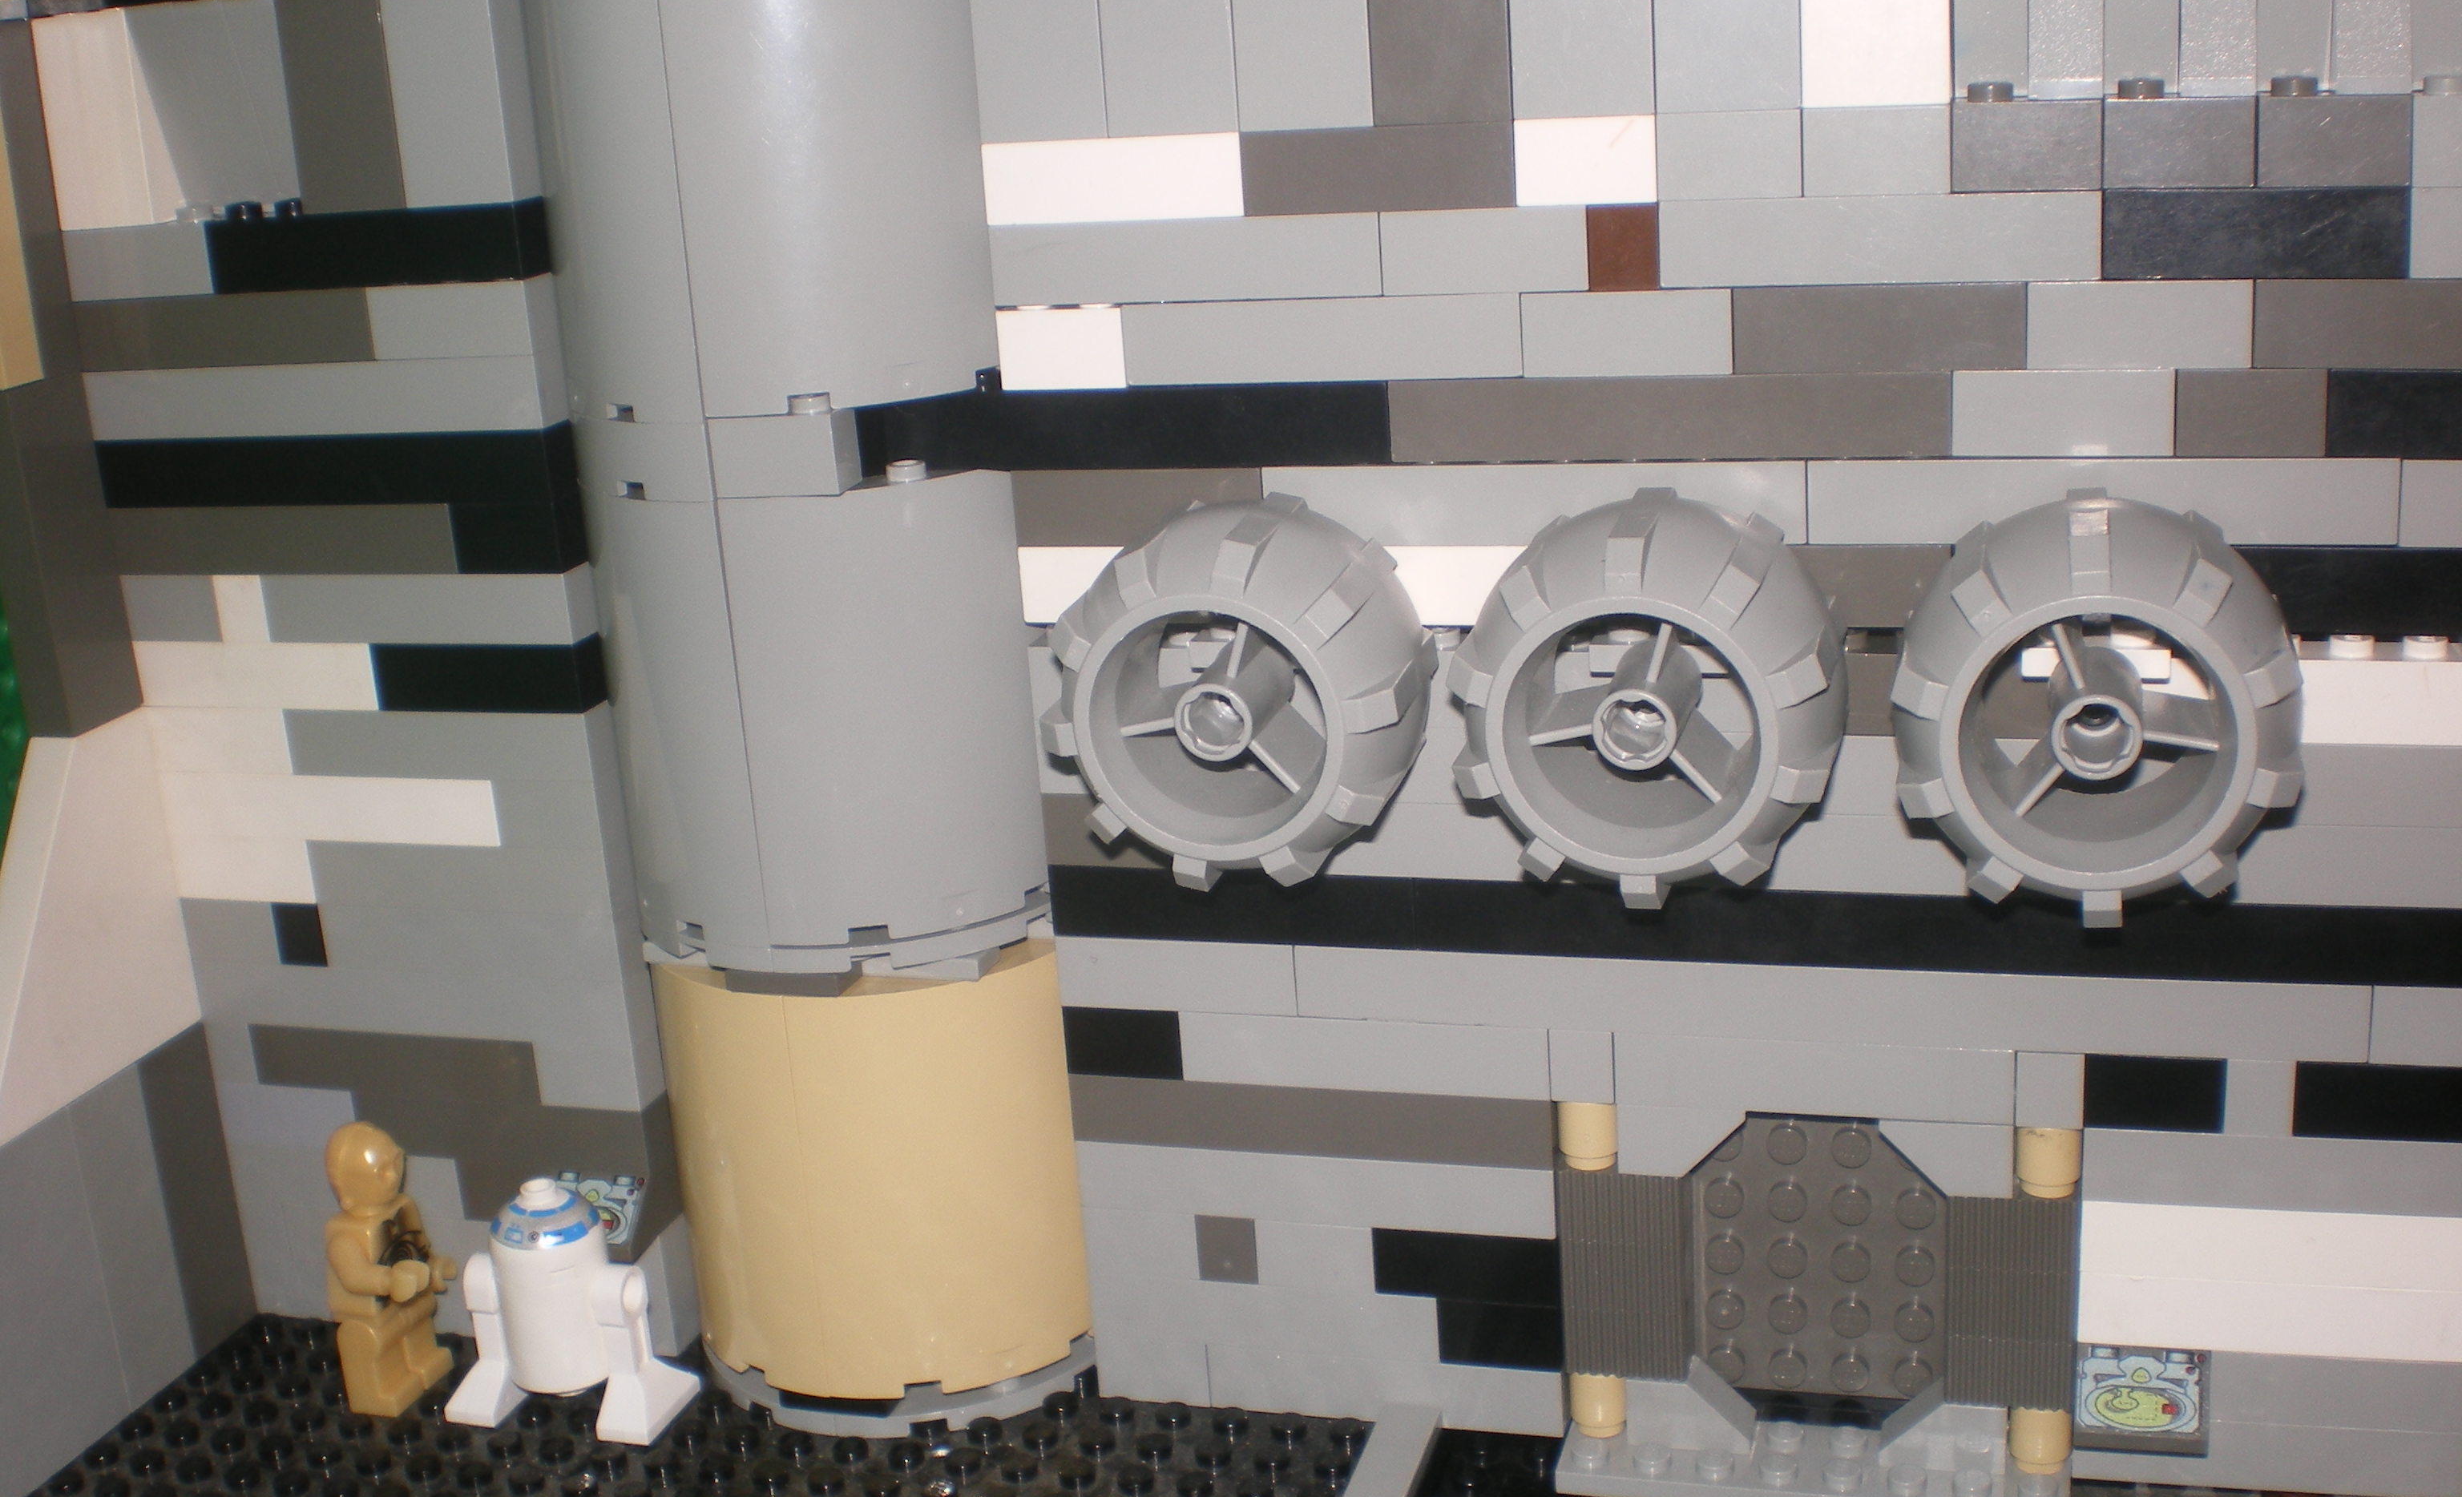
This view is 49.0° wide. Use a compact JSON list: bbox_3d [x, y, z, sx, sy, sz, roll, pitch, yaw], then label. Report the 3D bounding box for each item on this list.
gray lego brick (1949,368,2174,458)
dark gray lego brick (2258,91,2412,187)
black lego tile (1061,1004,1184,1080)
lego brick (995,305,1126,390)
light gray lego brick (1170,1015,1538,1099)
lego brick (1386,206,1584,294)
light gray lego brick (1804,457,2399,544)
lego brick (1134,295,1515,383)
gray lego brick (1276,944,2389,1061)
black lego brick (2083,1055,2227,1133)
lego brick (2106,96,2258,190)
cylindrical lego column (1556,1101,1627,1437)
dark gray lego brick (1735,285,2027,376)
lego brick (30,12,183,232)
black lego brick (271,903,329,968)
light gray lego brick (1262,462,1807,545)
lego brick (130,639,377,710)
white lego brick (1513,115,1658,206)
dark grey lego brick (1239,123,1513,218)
[{"bbox_3d":[0.093,-0.039,0.302,0.024,0.010,0.016,1,18,17],"label":"gray lego brick"},{"bbox_3d":[0.118,-0.066,0.292,0.016,0.010,0.014,1,17,17],"label":"dark gray lego brick"},{"bbox_3d":[-0.013,0.037,0.355,0.016,0.010,0.011,1,17,17],"label":"black lego tile"},{"bbox_3d":[-0.019,-0.050,0.330,0.016,0.010,0.011,1,17,17],"label":"lego brick"},{"bbox_3d":[0.019,0.036,0.346,0.048,0.010,0.016,1,18,17],"label":"light gray lego brick"},{"bbox_3d":[0.030,-0.058,0.312,0.024,0.010,0.008,1,17,17],"label":"lego brick"},{"bbox_3d":[0.098,-0.029,0.305,0.064,0.010,0.012,1,17,17],"label":"light gray lego brick"},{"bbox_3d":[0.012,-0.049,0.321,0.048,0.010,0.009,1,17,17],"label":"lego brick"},{"bbox_3d":[0.070,0.029,0.325,0.128,0.010,0.008,1,17,17],"label":"gray lego brick"},{"bbox_3d":[0.108,0.039,0.317,0.016,0.010,0.008,1,17,17],"label":"black lego brick"},{"bbox_3d":[0.102,-0.066,0.292,0.016,0.010,0.016,1,18,17],"label":"lego brick"},{"bbox_3d":[0.046,0.066,0.344,0.008,0.048,0.008,-4,16,1],"label":"cylindrical lego column"},{"bbox_3d":[0.073,-0.048,0.304,0.032,0.010,0.016,1,18,17],"label":"dark gray lego brick"},{"bbox_3d":[-0.149,-0.085,0.367,0.016,0.029,0.016,1,18,17],"label":"lego brick"},{"bbox_3d":[-0.132,0.025,0.388,0.008,0.010,0.008,1,17,17],"label":"black lego brick"},{"bbox_3d":[0.036,-0.030,0.319,0.064,0.010,0.008,1,17,17],"label":"light gray lego brick"},{"bbox_3d":[-0.137,-0.012,0.386,0.042,0.010,0.012,1,17,17],"label":"lego brick"},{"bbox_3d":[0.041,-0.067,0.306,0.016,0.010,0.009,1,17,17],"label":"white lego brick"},{"bbox_3d":[0.018,-0.068,0.314,0.032,0.010,0.014,1,17,17],"label":"dark grey lego brick"}]

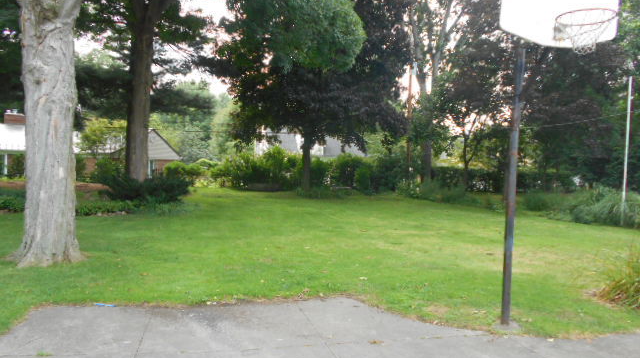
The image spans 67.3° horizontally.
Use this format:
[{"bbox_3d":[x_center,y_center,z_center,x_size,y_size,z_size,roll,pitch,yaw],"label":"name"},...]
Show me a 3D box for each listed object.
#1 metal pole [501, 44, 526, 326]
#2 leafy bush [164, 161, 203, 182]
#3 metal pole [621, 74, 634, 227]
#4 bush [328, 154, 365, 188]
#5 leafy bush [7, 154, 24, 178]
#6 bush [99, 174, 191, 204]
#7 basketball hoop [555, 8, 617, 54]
[{"bbox_3d":[2.095,0.040,5.210,0.090,3.100,0.090,2,1,-14],"label":"metal pole"},{"bbox_3d":[-8.803,-0.451,31.000,2.450,1.400,2.100,2,1,0],"label":"leafy bush"},{"bbox_3d":[11.049,-1.026,17.300,0.085,5.450,0.085,2,1,0],"label":"metal pole"},{"bbox_3d":[1.764,-0.533,32.000,2.400,2.300,2.000,2,1,0],"label":"bush"},{"bbox_3d":[-24.071,-1.028,38.000,1.500,1.950,1.400,2,1,0],"label":"leafy bush"},{"bbox_3d":[-6.864,0.371,18.800,3.600,1.250,2.500,2,1,0],"label":"bush"},{"bbox_3d":[2.345,-1.260,4.290,0.470,0.390,0.540,2,1,-14],"label":"basketball hoop"}]

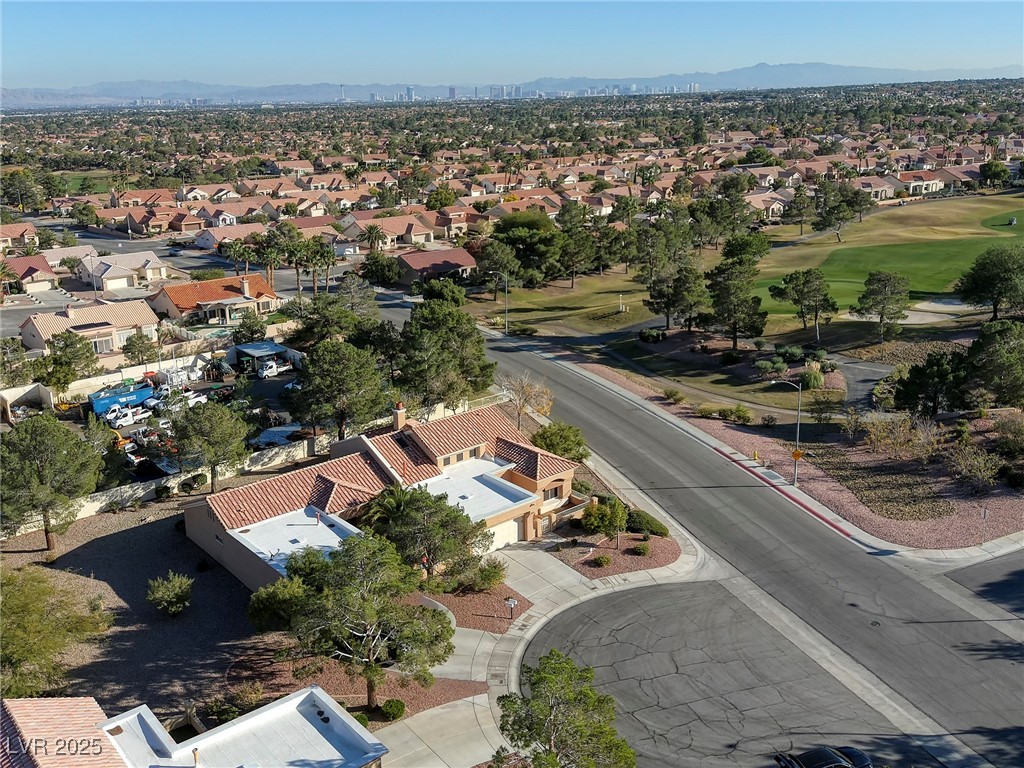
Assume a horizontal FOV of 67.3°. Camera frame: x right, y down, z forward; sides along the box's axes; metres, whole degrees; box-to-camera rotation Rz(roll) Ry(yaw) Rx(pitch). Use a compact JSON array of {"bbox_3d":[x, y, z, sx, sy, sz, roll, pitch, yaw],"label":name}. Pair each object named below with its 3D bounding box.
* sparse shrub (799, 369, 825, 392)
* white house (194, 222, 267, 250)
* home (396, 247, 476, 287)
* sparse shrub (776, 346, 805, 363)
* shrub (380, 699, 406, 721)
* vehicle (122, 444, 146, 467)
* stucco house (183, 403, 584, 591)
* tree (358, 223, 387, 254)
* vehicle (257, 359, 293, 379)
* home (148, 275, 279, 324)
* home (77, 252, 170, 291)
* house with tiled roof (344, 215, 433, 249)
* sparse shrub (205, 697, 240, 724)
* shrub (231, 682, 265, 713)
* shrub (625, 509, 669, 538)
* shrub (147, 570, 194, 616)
[{"bbox_3d":[32.620,-0.450,83.500,2.800,2.200,2.800,0,20,0],"label":"sparse shrub"},{"bbox_3d":[-69.911,-37.142,194.398,15.000,5.000,13.500,-15,25,-35],"label":"white house"},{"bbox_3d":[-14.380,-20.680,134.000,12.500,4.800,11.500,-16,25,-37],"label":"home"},{"bbox_3d":[33.470,-3.670,92.500,3.200,1.900,2.800,0,20,0],"label":"sparse shrub"},{"bbox_3d":[-6.090,16.700,39.500,1.300,0.900,1.300,0,20,0],"label":"shrub"},{"bbox_3d":[-39.338,7.335,80.313,4.400,1.850,1.900,-16,26,-37],"label":"vehicle"},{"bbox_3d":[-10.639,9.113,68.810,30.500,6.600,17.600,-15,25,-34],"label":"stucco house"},{"bbox_3d":[-34.273,-35.894,187.656,6.500,7.400,6.500,0,21,0],"label":"tree"},{"bbox_3d":[-32.730,-2.421,106.321,4.900,1.850,1.900,-16,26,-37],"label":"vehicle"},{"bbox_3d":[-52.838,-15.568,136.742,17.500,5.100,17.000,-16,26,-36],"label":"home"},{"bbox_3d":[-80.001,-23.603,158.447,15.100,4.900,13.500,-14,25,-33],"label":"home"},{"bbox_3d":[-32.306,-40.532,203.149,18.000,5.200,19.000,-14,25,-32],"label":"house with tiled roof"},{"bbox_3d":[-14.750,16.690,39.200,1.750,1.100,1.650,0,20,0],"label":"sparse shrub"},{"bbox_3d":[-13.750,16.300,40.000,1.700,1.200,1.600,0,20,0],"label":"shrub"},{"bbox_3d":[11.888,12.177,68.331,2.100,1.200,3.400,-14,25,-32],"label":"shrub"},{"bbox_3d":[-25.286,15.730,56.724,3.200,2.700,3.100,0,21,0],"label":"shrub"}]

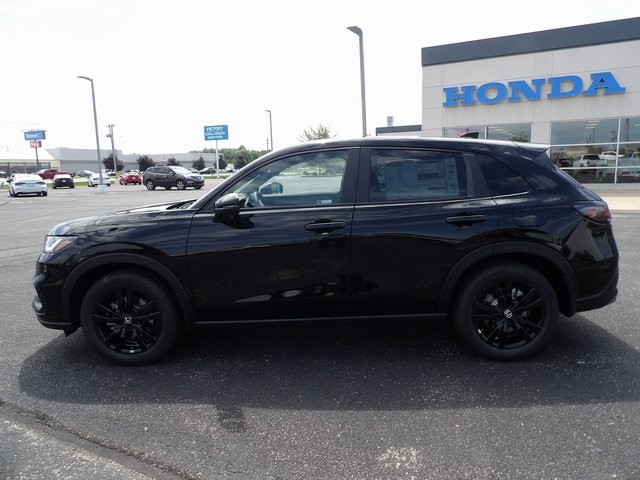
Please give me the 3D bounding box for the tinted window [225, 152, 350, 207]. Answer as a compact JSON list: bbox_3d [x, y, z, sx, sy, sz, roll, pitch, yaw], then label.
[{"bbox_3d":[-0.251,-0.424,3.127,0.880,0.420,0.060,-1,-13,2],"label":"tinted window"}]

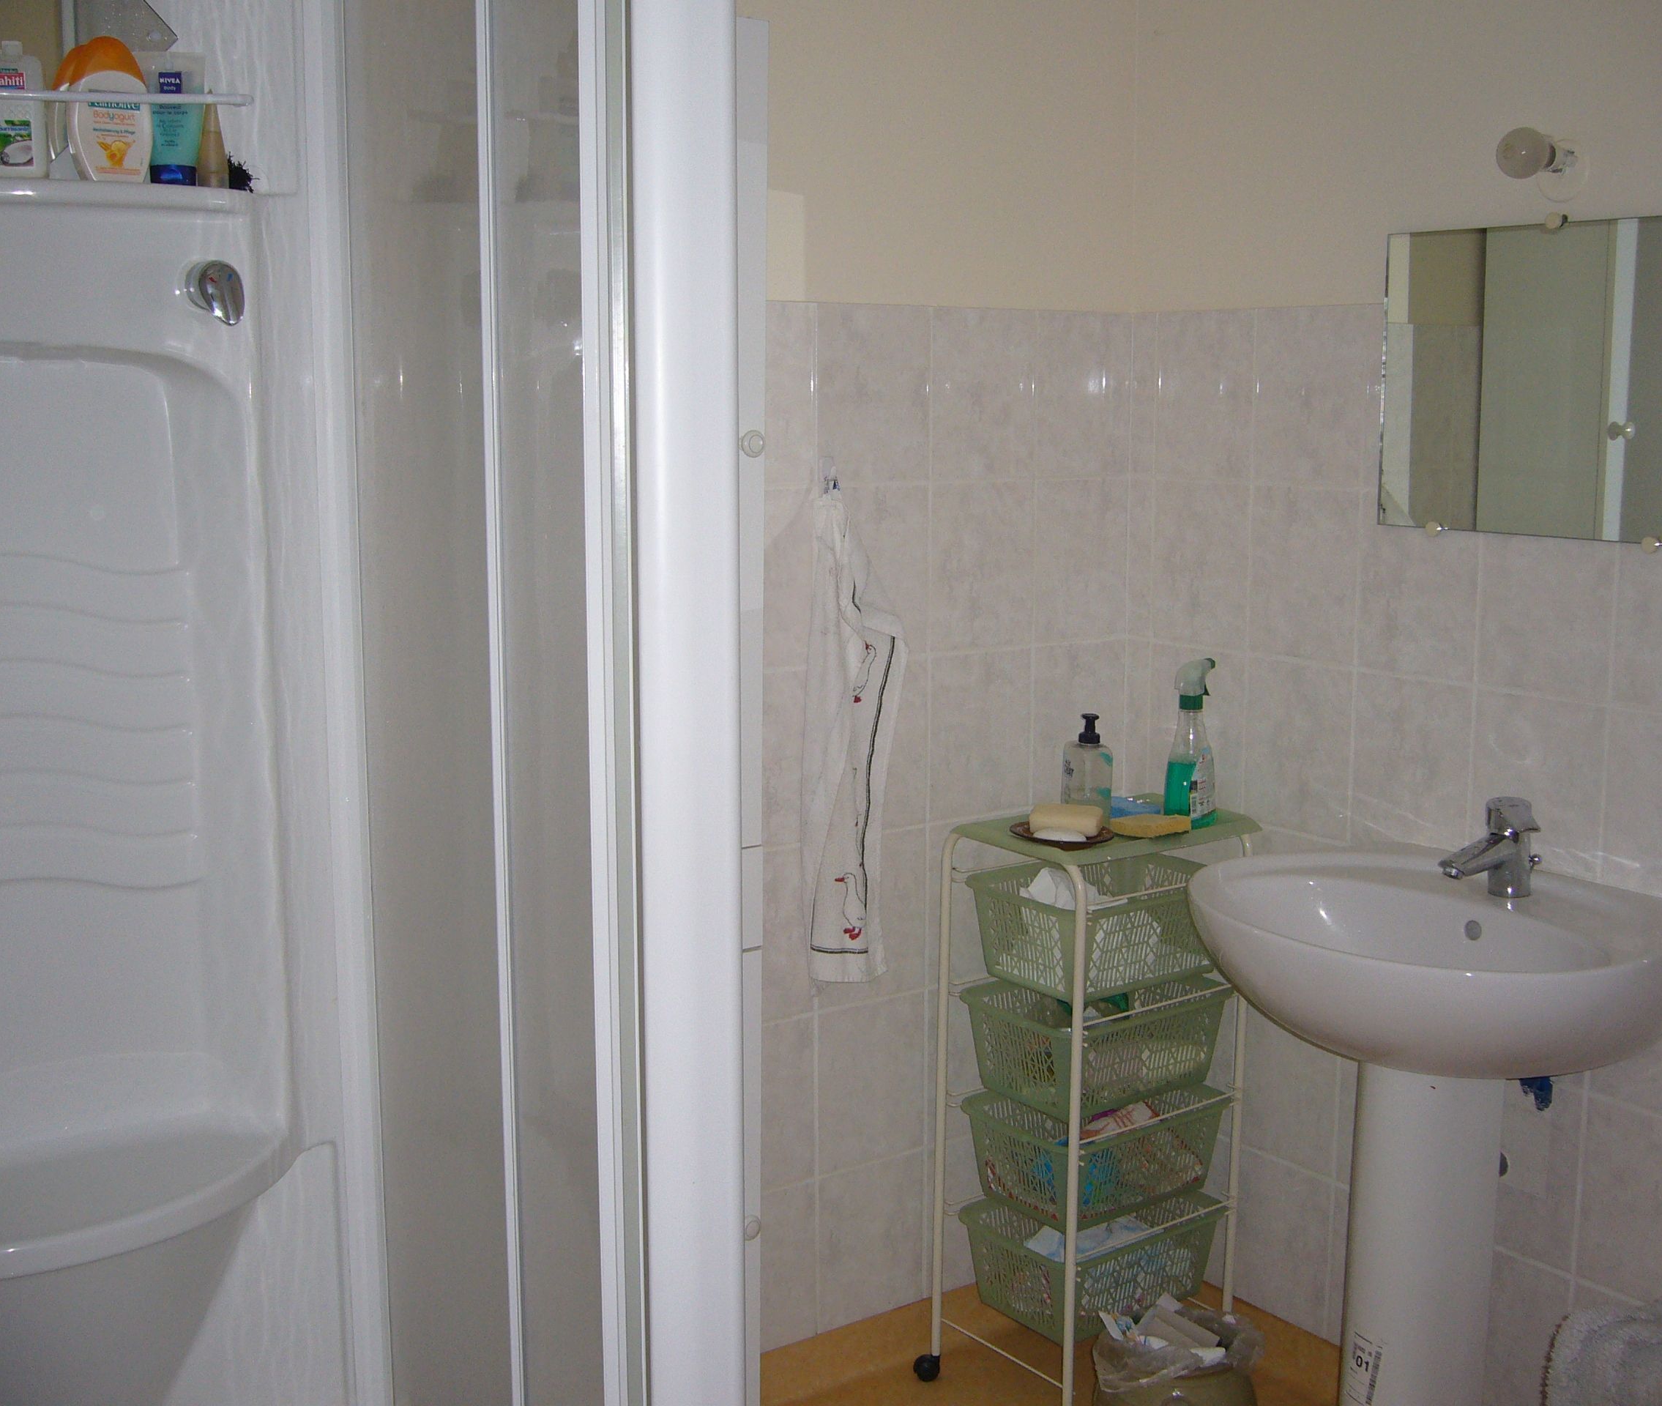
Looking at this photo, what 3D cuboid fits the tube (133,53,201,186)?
[{"bbox_3d":[-0.679,-0.597,1.945,0.069,0.146,0.044,-4,10,-22],"label":"tube"}]

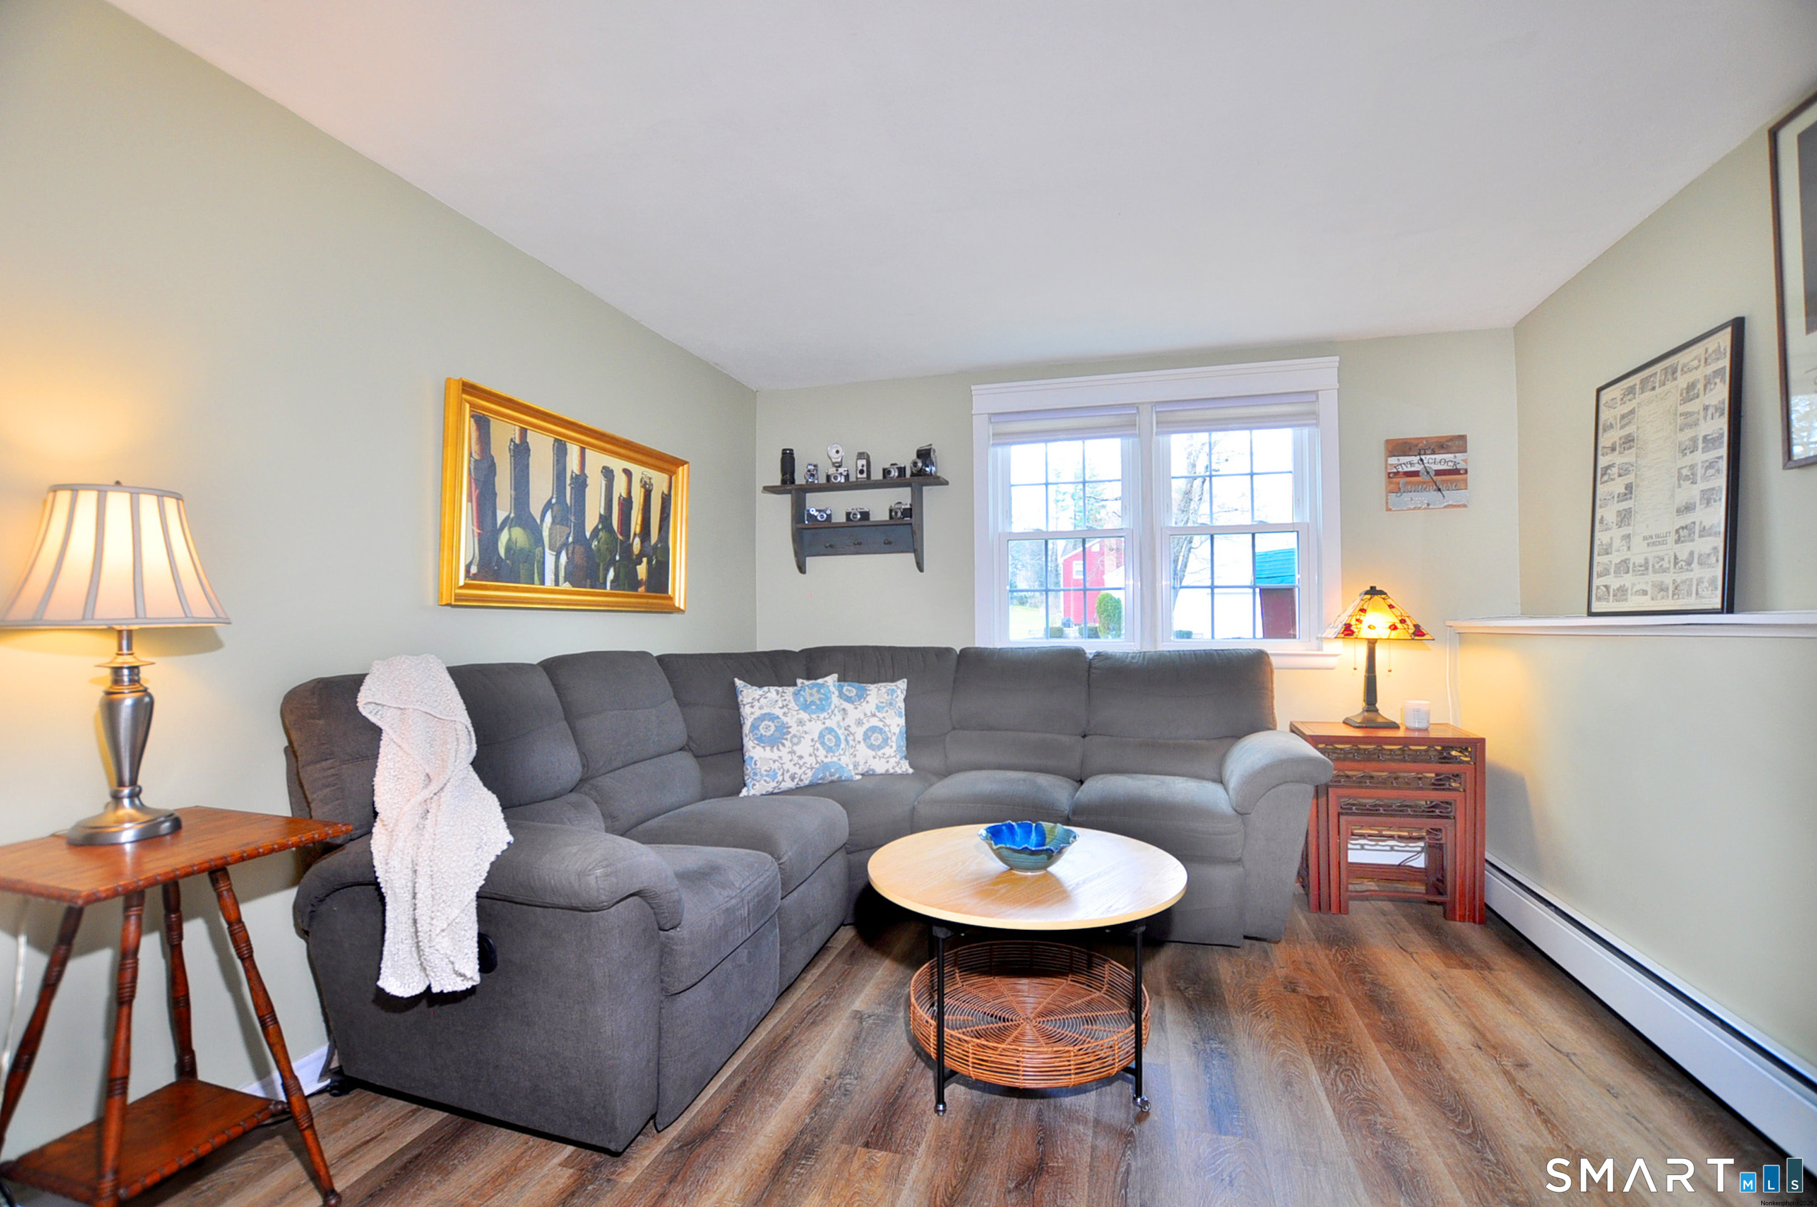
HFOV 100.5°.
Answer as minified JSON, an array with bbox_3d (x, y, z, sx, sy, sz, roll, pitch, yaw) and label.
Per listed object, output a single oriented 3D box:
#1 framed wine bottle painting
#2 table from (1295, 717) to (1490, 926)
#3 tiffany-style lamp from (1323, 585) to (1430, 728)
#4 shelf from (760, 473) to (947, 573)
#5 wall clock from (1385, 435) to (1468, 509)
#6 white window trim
[{"bbox_3d":[-1.160,-0.307,2.756,0.050,0.659,1.186,0,-1,16],"label":"framed wine bottle painting"},{"bbox_3d":[1.823,0.819,2.924,0.575,0.666,0.330,0,-1,16],"label":"table"},{"bbox_3d":[1.852,0.209,3.014,0.329,0.553,0.329,0,-1,16],"label":"tiffany-style lamp"},{"bbox_3d":[-0.272,-0.378,3.808,0.936,0.445,0.150,0,-1,16],"label":"shelf"},{"bbox_3d":[2.162,-0.541,3.159,0.295,0.300,0.028,0,-1,16],"label":"wall clock"},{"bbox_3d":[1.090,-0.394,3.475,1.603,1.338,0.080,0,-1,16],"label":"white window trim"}]

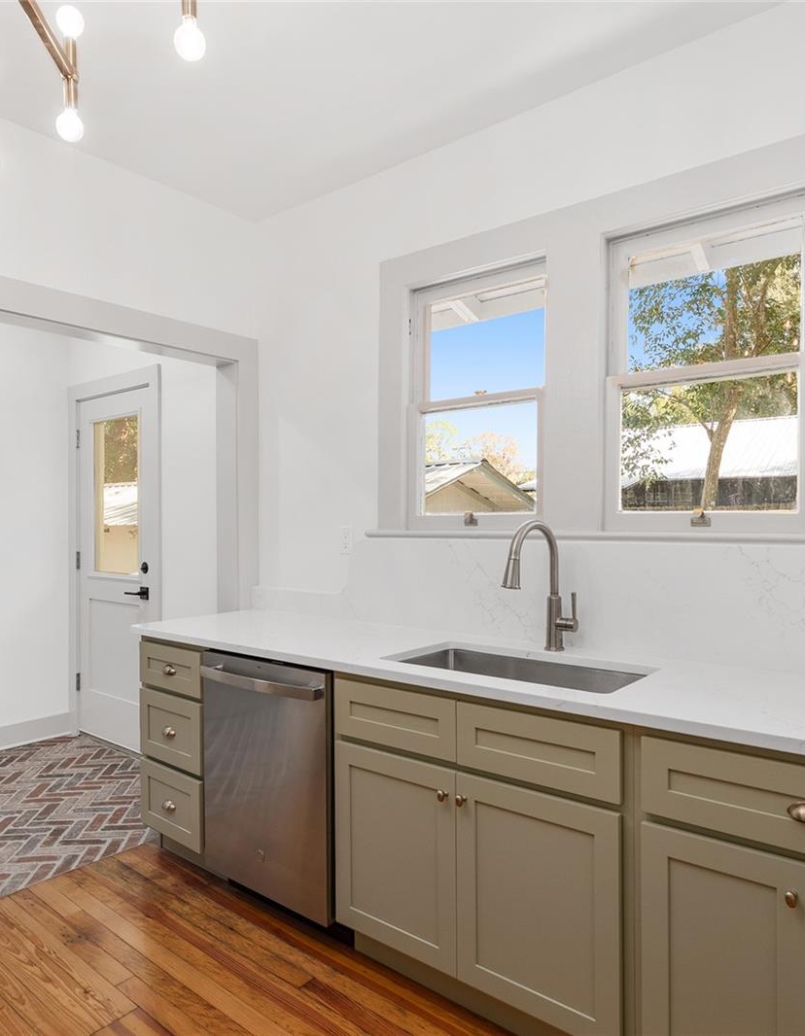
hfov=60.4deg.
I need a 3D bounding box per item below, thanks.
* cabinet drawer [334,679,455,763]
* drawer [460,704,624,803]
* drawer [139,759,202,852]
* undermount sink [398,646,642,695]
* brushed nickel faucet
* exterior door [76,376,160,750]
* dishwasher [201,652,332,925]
[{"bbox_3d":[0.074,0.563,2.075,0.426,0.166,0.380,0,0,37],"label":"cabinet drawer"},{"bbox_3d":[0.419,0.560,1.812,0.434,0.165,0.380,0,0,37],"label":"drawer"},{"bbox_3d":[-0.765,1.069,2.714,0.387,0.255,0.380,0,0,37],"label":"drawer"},{"bbox_3d":[0.328,0.560,1.987,0.756,0.220,0.395,0,0,37],"label":"undermount sink"},{"bbox_3d":[0.423,0.217,2.130,0.280,0.410,0.110,0,0,-43],"label":"brushed nickel faucet"},{"bbox_3d":[-1.691,0.298,4.038,0.770,2.040,0.060,0,0,37],"label":"exterior door"},{"bbox_3d":[-0.299,0.872,2.472,0.598,0.800,0.620,0,0,37],"label":"dishwasher"}]

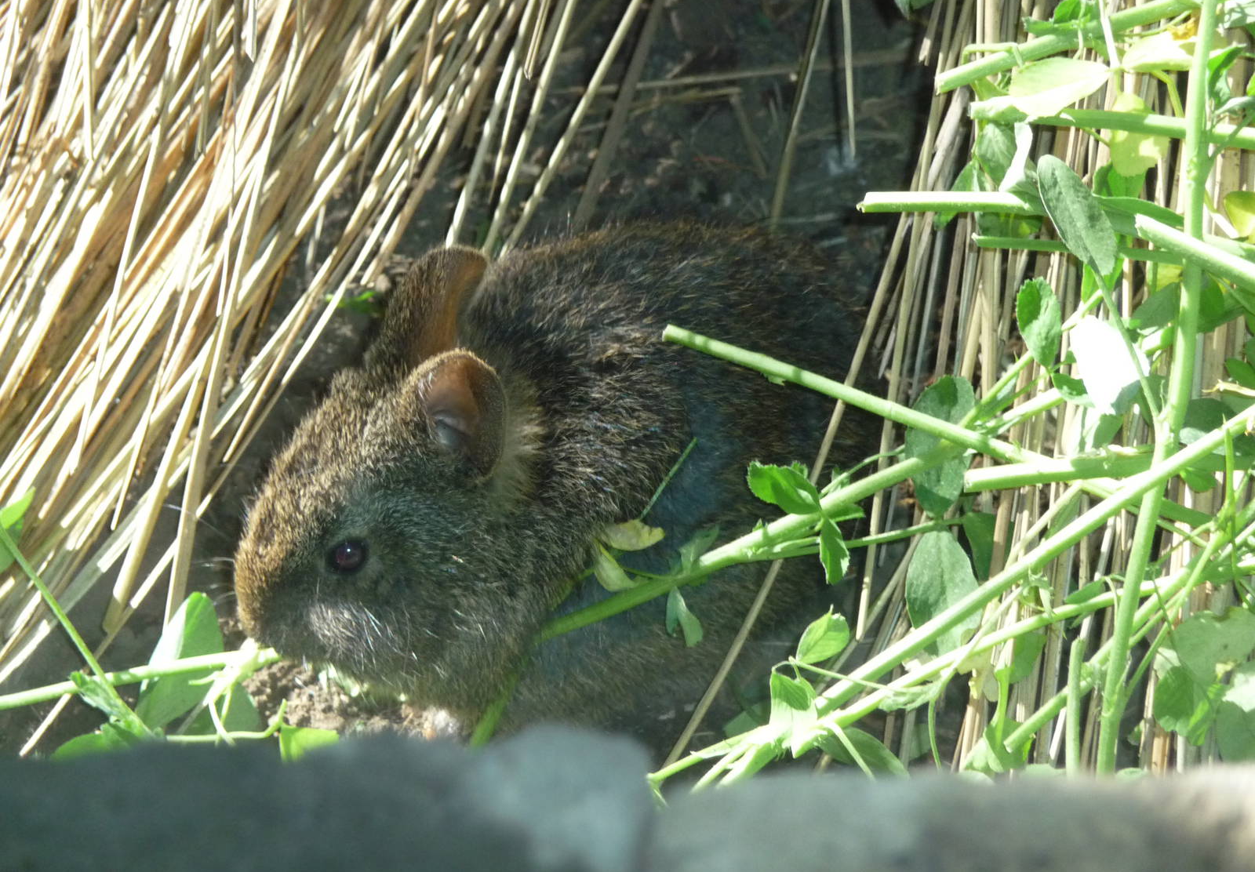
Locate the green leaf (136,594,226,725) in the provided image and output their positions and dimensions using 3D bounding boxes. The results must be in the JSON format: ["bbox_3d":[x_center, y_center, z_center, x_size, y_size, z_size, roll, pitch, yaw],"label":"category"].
[{"bbox_3d":[-0.110,0.055,2.340,0.015,0.011,0.035,21,75,0],"label":"green leaf"}]

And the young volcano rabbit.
[{"bbox_3d":[-0.018,0.012,2.150,0.132,0.085,0.078,-16,34,-26],"label":"young volcano rabbit"}]

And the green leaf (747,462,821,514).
[{"bbox_3d":[0.039,0.013,2.360,0.021,0.010,0.012,31,72,18],"label":"green leaf"}]

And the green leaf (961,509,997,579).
[{"bbox_3d":[0.100,0.031,2.710,0.010,0.006,0.022,-14,73,-4],"label":"green leaf"}]

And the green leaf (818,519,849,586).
[{"bbox_3d":[0.058,0.032,2.680,0.008,0.006,0.019,-9,73,-3],"label":"green leaf"}]

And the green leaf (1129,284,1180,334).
[{"bbox_3d":[0.150,-0.036,2.720,0.012,0.007,0.017,37,76,11],"label":"green leaf"}]

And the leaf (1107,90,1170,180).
[{"bbox_3d":[0.146,-0.086,2.740,0.017,0.007,0.025,6,73,2],"label":"leaf"}]

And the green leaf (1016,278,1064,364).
[{"bbox_3d":[0.102,-0.028,2.370,0.010,0.008,0.024,-15,74,4],"label":"green leaf"}]

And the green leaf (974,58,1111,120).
[{"bbox_3d":[0.104,-0.086,2.380,0.033,0.011,0.013,-18,67,-8],"label":"green leaf"}]

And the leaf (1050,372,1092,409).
[{"bbox_3d":[0.125,-0.013,2.700,0.015,0.006,0.008,39,76,11],"label":"leaf"}]

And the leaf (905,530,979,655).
[{"bbox_3d":[0.078,0.039,2.360,0.018,0.032,0.010,-3,-12,5],"label":"leaf"}]

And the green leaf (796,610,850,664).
[{"bbox_3d":[0.047,0.049,2.330,0.011,0.008,0.016,39,75,12],"label":"green leaf"}]

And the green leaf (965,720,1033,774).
[{"bbox_3d":[0.103,0.086,2.660,0.018,0.008,0.016,11,73,4],"label":"green leaf"}]

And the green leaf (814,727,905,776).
[{"bbox_3d":[0.058,0.078,2.340,0.027,0.010,0.012,28,71,11],"label":"green leaf"}]

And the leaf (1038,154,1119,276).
[{"bbox_3d":[0.111,-0.054,2.360,0.013,0.010,0.034,-29,76,2],"label":"leaf"}]

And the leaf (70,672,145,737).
[{"bbox_3d":[-0.145,0.075,2.680,0.027,0.007,0.008,37,76,11],"label":"leaf"}]

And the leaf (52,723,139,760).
[{"bbox_3d":[-0.130,0.076,2.330,0.024,0.010,0.012,-21,70,-8],"label":"leaf"}]

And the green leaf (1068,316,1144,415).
[{"bbox_3d":[0.118,-0.017,2.360,0.018,0.010,0.026,-13,70,1],"label":"green leaf"}]

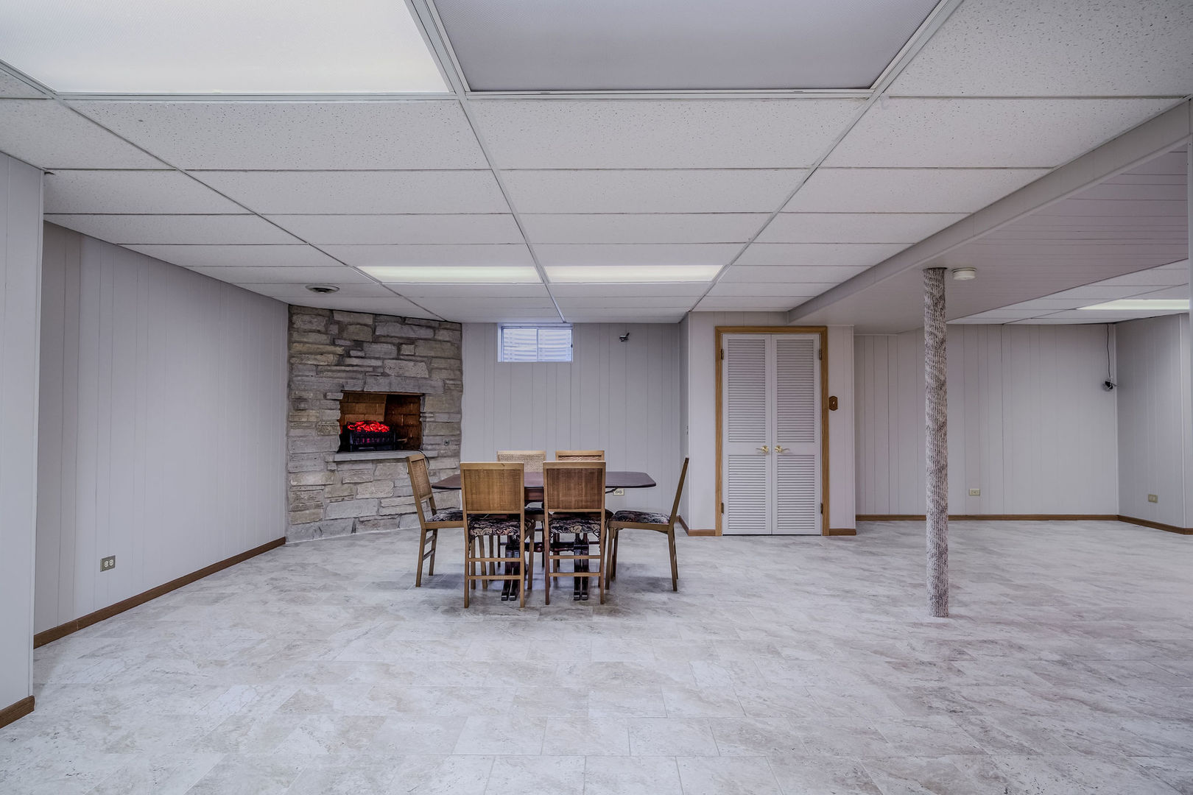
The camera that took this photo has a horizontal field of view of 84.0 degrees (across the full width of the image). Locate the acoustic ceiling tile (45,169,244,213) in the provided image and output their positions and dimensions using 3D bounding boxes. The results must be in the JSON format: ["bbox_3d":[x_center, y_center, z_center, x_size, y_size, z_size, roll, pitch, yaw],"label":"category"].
[{"bbox_3d":[-2.296,-0.935,3.014,1.189,0.020,0.595,0,-1,1],"label":"acoustic ceiling tile"}]

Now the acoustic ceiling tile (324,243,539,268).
[{"bbox_3d":[-1.034,-0.908,4.211,1.282,0.020,0.595,0,-1,1],"label":"acoustic ceiling tile"}]

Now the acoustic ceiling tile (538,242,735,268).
[{"bbox_3d":[0.260,-0.905,4.195,1.282,0.020,0.595,0,-1,1],"label":"acoustic ceiling tile"}]

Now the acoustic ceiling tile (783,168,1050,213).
[{"bbox_3d":[1.361,-0.927,2.969,0.925,0.020,0.595,0,-1,1],"label":"acoustic ceiling tile"}]

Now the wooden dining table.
[{"bbox_3d":[-0.322,0.920,4.505,1.373,0.733,0.957,0,-1,-3],"label":"wooden dining table"}]

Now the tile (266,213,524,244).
[{"bbox_3d":[-1.019,-0.895,3.508,1.241,0.020,0.578,0,-1,1],"label":"tile"}]

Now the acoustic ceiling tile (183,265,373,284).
[{"bbox_3d":[-2.212,-0.881,4.729,1.130,0.018,0.600,0,-1,1],"label":"acoustic ceiling tile"}]

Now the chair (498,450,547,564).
[{"bbox_3d":[-0.542,0.826,4.726,0.410,0.861,0.480,0,-1,0],"label":"chair"}]

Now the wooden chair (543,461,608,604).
[{"bbox_3d":[-0.133,0.838,4.255,0.421,0.882,0.530,0,-1,-2],"label":"wooden chair"}]

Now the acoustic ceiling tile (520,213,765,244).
[{"bbox_3d":[0.237,-0.893,3.492,1.241,0.020,0.578,0,-1,1],"label":"acoustic ceiling tile"}]

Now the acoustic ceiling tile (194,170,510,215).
[{"bbox_3d":[-1.026,-0.908,2.922,1.241,0.020,0.578,0,-1,1],"label":"acoustic ceiling tile"}]

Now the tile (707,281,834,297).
[{"bbox_3d":[1.357,-0.853,5.234,0.925,0.020,0.578,0,-1,1],"label":"tile"}]

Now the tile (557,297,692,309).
[{"bbox_3d":[0.267,-0.842,5.835,1.241,0.020,0.578,0,-1,1],"label":"tile"}]

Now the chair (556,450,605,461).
[{"bbox_3d":[-0.124,0.852,4.873,0.421,0.882,0.530,0,-1,-2],"label":"chair"}]

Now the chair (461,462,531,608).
[{"bbox_3d":[-0.613,0.835,4.184,0.421,0.882,0.530,0,-1,-2],"label":"chair"}]

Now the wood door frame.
[{"bbox_3d":[1.706,0.310,6.462,1.099,2.050,0.110,0,-1,1],"label":"wood door frame"}]

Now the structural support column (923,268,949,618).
[{"bbox_3d":[2.028,0.252,3.951,0.134,2.060,0.134,0,-1,1],"label":"structural support column"}]

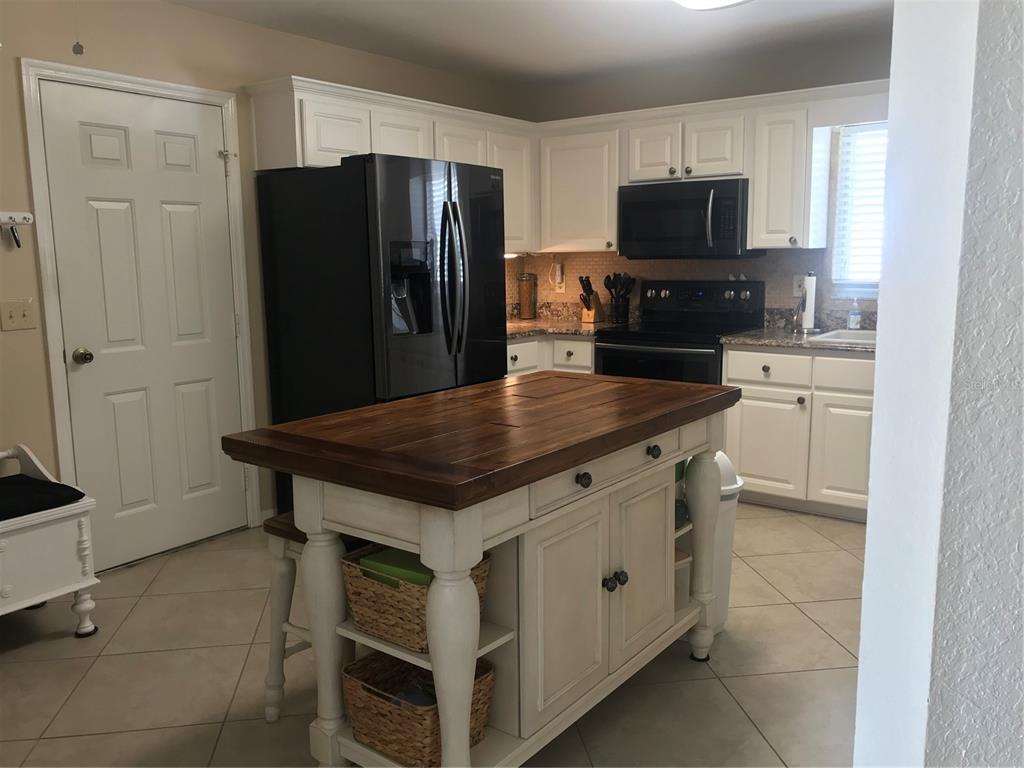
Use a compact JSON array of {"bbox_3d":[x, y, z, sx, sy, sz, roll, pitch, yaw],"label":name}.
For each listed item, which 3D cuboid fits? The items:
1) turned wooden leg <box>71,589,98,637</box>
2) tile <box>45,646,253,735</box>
[{"bbox_3d":[-1.560,0.833,3.023,0.085,0.159,0.085,6,11,37],"label":"turned wooden leg"},{"bbox_3d":[-1.133,0.973,2.650,0.500,0.010,0.500,-2,9,-8],"label":"tile"}]

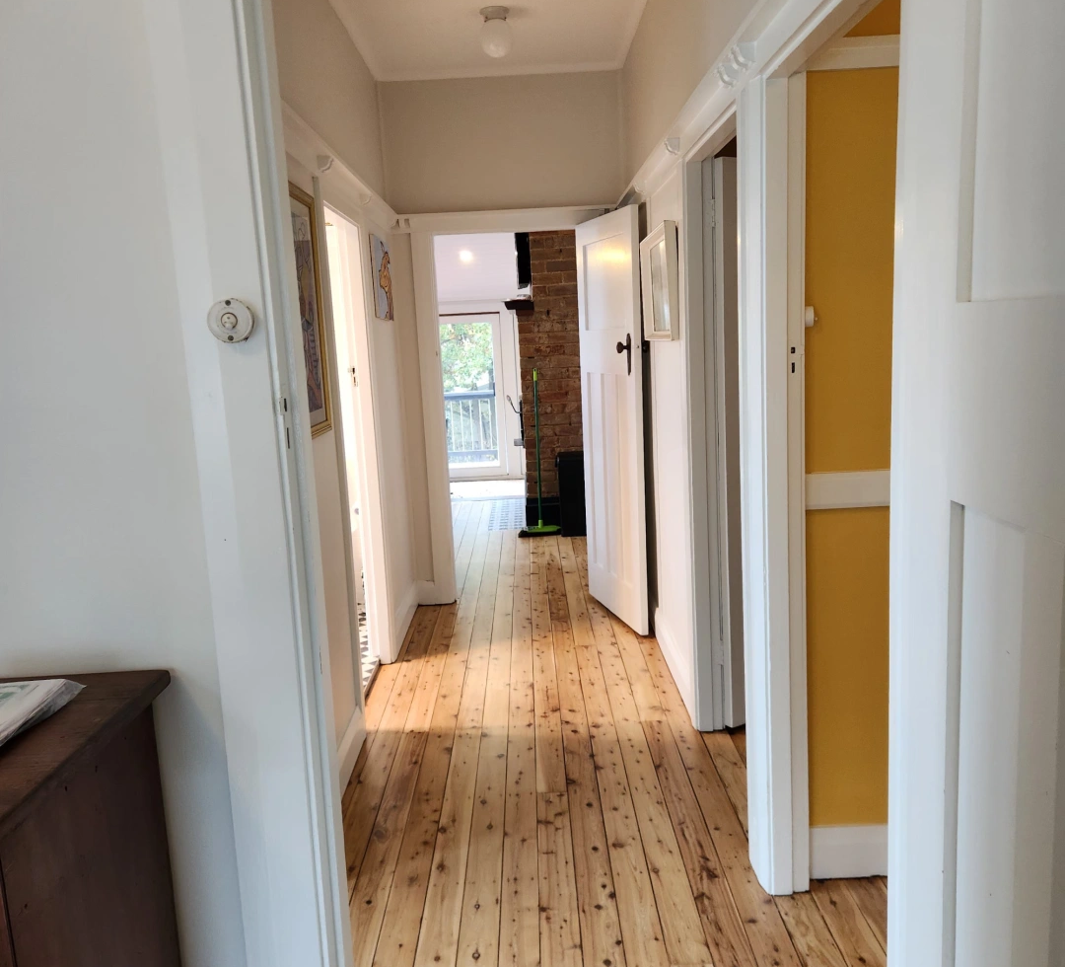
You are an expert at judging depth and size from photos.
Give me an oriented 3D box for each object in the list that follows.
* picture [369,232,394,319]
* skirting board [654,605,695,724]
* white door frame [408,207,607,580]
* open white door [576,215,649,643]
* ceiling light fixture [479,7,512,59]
[{"bbox_3d":[-0.746,-1.005,4.672,0.025,0.380,0.630,-3,9,0],"label":"picture"},{"bbox_3d":[0.614,0.761,4.107,0.020,0.140,0.980,-3,9,0],"label":"skirting board"},{"bbox_3d":[-0.079,-0.399,5.210,1.050,2.140,0.120,-3,9,0],"label":"white door frame"},{"bbox_3d":[0.401,-0.318,4.815,0.040,2.020,0.815,-5,9,-14],"label":"open white door"},{"bbox_3d":[-0.157,-1.933,4.056,0.130,0.192,0.130,-3,9,0],"label":"ceiling light fixture"}]

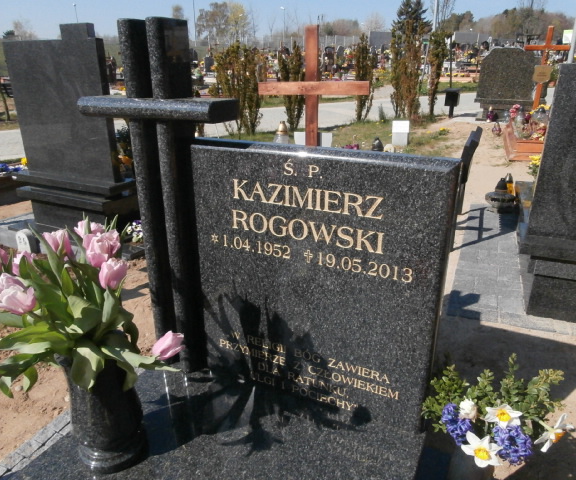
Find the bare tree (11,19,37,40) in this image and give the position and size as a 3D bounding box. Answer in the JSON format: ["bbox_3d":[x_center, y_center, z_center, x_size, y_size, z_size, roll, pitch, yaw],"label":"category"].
[{"bbox_3d":[-37.719,-29.365,64.263,4.055,4.880,4.055,-11,24,-26],"label":"bare tree"}]

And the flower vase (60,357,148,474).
[{"bbox_3d":[-0.394,0.352,0.978,0.164,0.271,0.164,-10,24,-25],"label":"flower vase"}]

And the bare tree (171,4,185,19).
[{"bbox_3d":[-16.880,-32.603,69.017,2.644,7.166,2.644,-4,22,-12],"label":"bare tree"}]

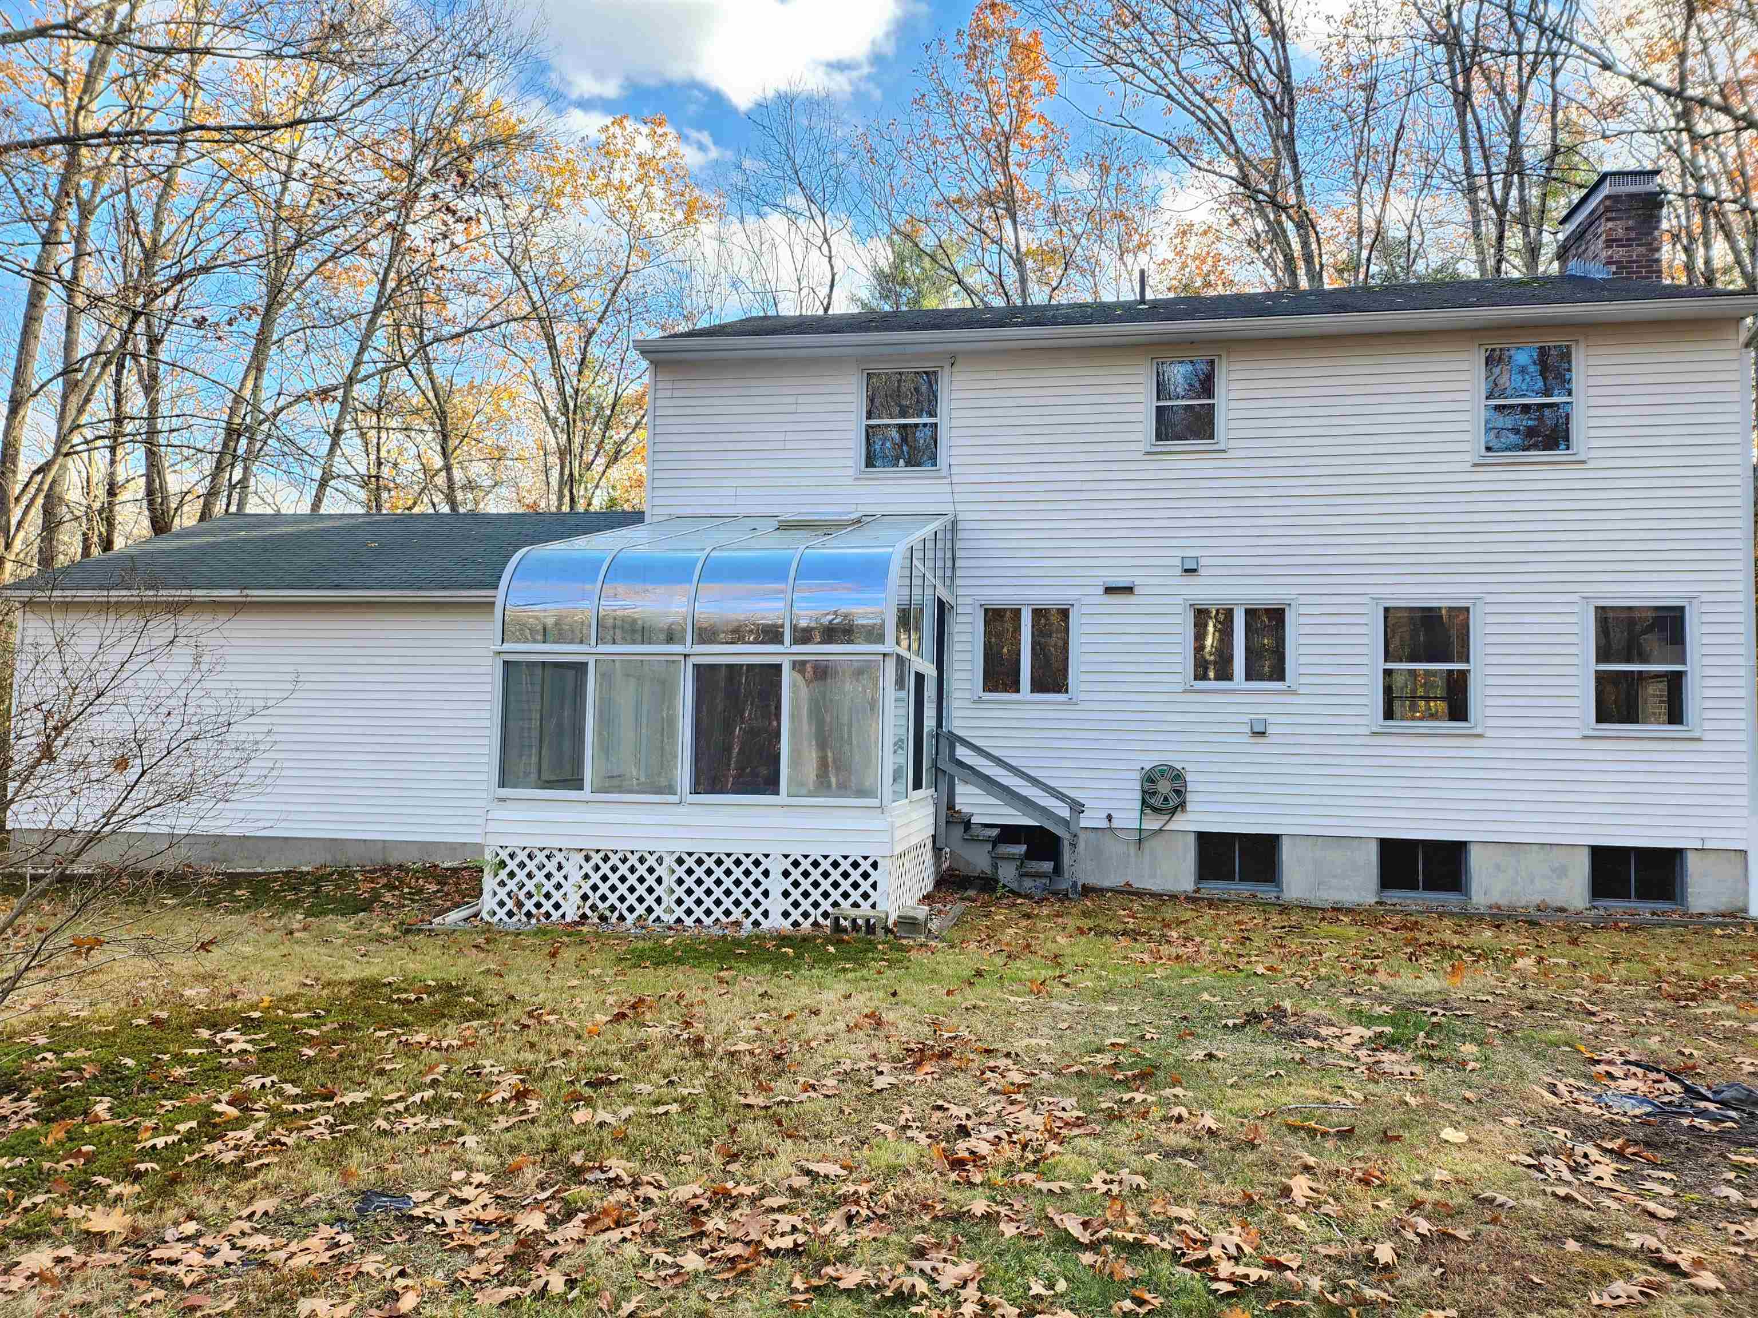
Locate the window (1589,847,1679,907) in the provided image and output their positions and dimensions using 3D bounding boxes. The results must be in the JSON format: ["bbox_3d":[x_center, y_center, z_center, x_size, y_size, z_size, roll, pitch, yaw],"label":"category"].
[{"bbox_3d":[7.353,2.119,11.841,0.816,0.592,0.100,0,-4,10],"label":"window"}]

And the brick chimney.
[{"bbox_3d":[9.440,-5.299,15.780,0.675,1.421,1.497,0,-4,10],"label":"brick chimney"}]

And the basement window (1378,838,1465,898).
[{"bbox_3d":[5.430,2.095,12.167,0.834,0.608,0.100,0,-4,10],"label":"basement window"}]

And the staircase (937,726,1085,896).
[{"bbox_3d":[1.295,1.476,11.826,1.393,1.534,1.080,0,-4,10],"label":"staircase"}]

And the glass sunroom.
[{"bbox_3d":[-1.133,0.219,11.361,3.282,3.911,3.931,0,-4,10],"label":"glass sunroom"}]

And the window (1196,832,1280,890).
[{"bbox_3d":[3.669,2.070,12.472,0.848,0.581,0.100,0,-4,10],"label":"window"}]

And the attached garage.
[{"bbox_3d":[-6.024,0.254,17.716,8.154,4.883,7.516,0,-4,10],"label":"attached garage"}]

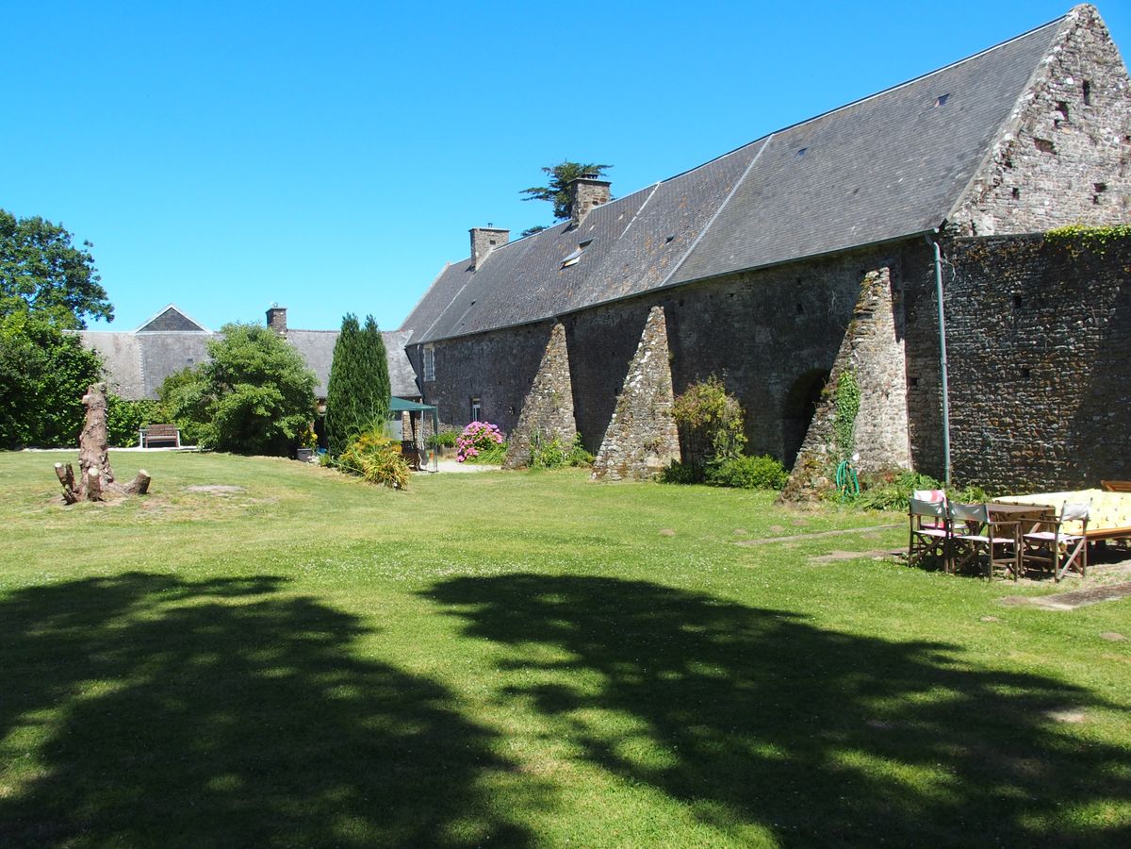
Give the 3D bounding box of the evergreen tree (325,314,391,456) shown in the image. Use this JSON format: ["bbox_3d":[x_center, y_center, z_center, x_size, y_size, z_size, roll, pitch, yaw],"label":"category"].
[{"bbox_3d":[-7.100,-1.270,31.200,2.200,4.950,2.100,-1,1,-13],"label":"evergreen tree"}]

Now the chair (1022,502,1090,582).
[{"bbox_3d":[5.550,1.290,10.300,0.590,0.860,0.480,-2,1,-40],"label":"chair"}]

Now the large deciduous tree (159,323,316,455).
[{"bbox_3d":[-12.100,-1.300,33.500,5.500,4.800,5.200,-1,1,-20],"label":"large deciduous tree"}]

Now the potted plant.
[{"bbox_3d":[-8.650,0.620,30.600,0.660,1.150,0.600,-1,1,-18],"label":"potted plant"}]

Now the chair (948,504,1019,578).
[{"bbox_3d":[4.760,1.290,10.430,0.480,0.860,0.590,-1,1,-21],"label":"chair"}]

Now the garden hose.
[{"bbox_3d":[6.020,1.160,19.600,0.520,0.880,0.220,-1,1,-22],"label":"garden hose"}]

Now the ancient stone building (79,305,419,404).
[{"bbox_3d":[-17.000,-2.850,51.100,17.500,7.400,7.600,-1,1,-19],"label":"ancient stone building"}]

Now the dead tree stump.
[{"bbox_3d":[-8.570,0.245,17.000,1.700,2.080,1.500,-1,1,-27],"label":"dead tree stump"}]

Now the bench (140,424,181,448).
[{"bbox_3d":[-15.400,0.460,34.800,1.520,0.900,0.650,-1,1,-16],"label":"bench"}]

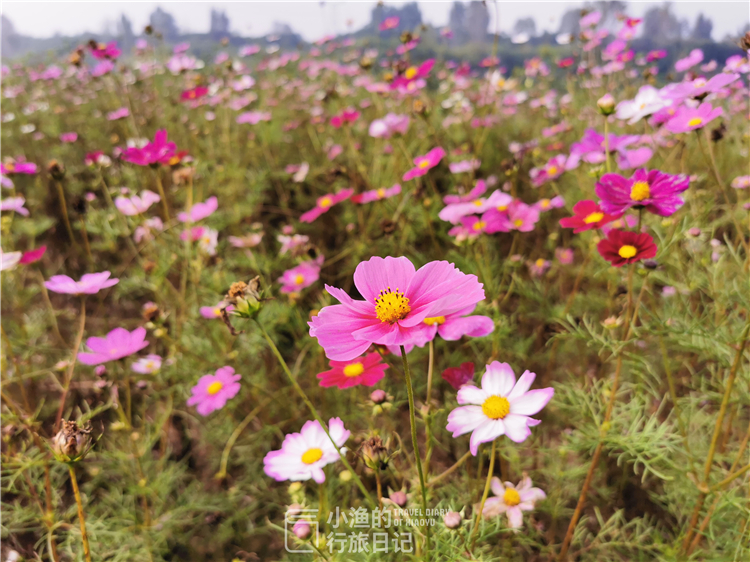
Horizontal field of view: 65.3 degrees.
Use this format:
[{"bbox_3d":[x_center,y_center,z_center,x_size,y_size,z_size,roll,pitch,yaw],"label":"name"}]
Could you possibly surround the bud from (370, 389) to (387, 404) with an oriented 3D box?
[{"bbox_3d":[0.003,0.087,0.440,0.011,0.011,0.011,-3,9,0],"label":"bud"}]

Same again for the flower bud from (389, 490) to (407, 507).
[{"bbox_3d":[0.016,0.152,0.409,0.011,0.011,0.011,0,27,0],"label":"flower bud"}]

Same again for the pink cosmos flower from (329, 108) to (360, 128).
[{"bbox_3d":[-0.056,-0.321,1.165,0.063,0.028,0.063,-17,23,7],"label":"pink cosmos flower"}]

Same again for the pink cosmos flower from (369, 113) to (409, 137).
[{"bbox_3d":[0.025,-0.254,0.966,0.070,0.030,0.070,-9,26,4],"label":"pink cosmos flower"}]

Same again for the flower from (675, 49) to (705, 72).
[{"bbox_3d":[0.690,-0.478,1.279,0.064,0.020,0.064,-40,20,14],"label":"flower"}]

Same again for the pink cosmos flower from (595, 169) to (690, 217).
[{"bbox_3d":[0.222,-0.070,0.489,0.072,0.024,0.072,-3,33,1],"label":"pink cosmos flower"}]

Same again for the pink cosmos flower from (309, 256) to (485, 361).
[{"bbox_3d":[0.010,0.015,0.255,0.076,0.026,0.074,-12,23,2],"label":"pink cosmos flower"}]

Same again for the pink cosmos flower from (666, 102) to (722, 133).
[{"bbox_3d":[0.437,-0.220,0.802,0.070,0.018,0.070,-23,32,9],"label":"pink cosmos flower"}]

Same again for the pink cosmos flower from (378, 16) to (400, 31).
[{"bbox_3d":[0.045,-0.766,1.750,0.064,0.020,0.064,-25,44,12],"label":"pink cosmos flower"}]

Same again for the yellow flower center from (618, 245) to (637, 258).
[{"bbox_3d":[0.199,-0.022,0.460,0.014,0.006,0.014,0,39,23],"label":"yellow flower center"}]

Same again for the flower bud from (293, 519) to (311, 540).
[{"bbox_3d":[-0.046,0.157,0.370,0.011,0.013,0.011,-17,7,-14],"label":"flower bud"}]

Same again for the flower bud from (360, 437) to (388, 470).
[{"bbox_3d":[0.000,0.103,0.351,0.017,0.021,0.017,0,24,0],"label":"flower bud"}]

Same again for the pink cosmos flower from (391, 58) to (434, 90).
[{"bbox_3d":[0.050,-0.261,0.750,0.066,0.020,0.066,-31,32,13],"label":"pink cosmos flower"}]

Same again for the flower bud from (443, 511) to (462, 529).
[{"bbox_3d":[0.049,0.151,0.370,0.011,0.011,0.011,0,27,0],"label":"flower bud"}]

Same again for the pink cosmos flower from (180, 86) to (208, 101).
[{"bbox_3d":[-0.430,-0.447,1.401,0.068,0.018,0.068,-11,29,4],"label":"pink cosmos flower"}]

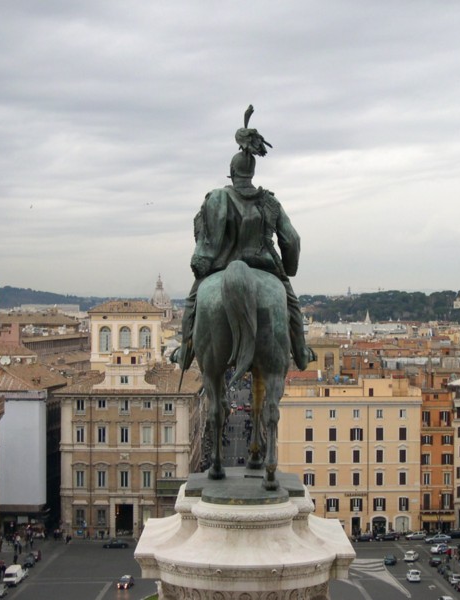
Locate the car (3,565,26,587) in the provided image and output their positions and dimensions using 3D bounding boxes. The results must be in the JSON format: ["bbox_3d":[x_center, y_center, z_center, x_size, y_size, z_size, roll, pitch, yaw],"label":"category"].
[{"bbox_3d":[-33.175,42.288,237.497,1.950,2.200,5.000,0,0,4],"label":"car"}]

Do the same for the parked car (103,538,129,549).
[{"bbox_3d":[-20.005,42.636,271.498,4.350,1.400,1.750,0,0,0],"label":"parked car"}]

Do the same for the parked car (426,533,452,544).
[{"bbox_3d":[37.372,42.728,276.998,4.350,1.420,1.750,0,0,-16],"label":"parked car"}]

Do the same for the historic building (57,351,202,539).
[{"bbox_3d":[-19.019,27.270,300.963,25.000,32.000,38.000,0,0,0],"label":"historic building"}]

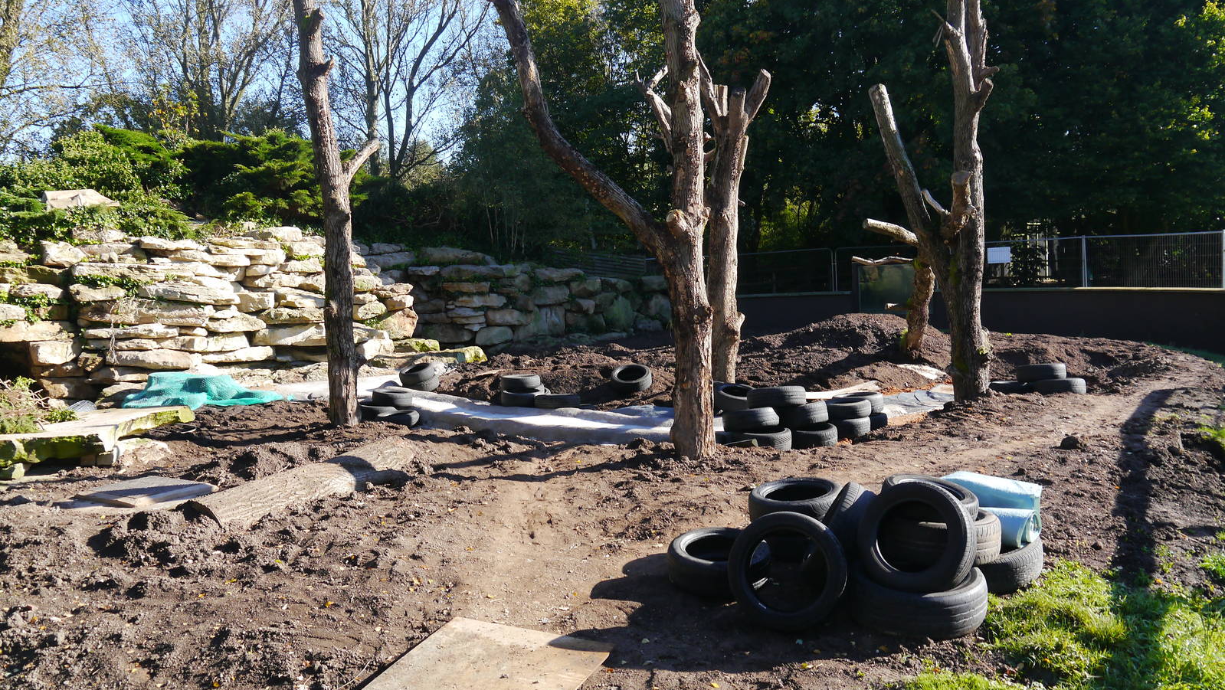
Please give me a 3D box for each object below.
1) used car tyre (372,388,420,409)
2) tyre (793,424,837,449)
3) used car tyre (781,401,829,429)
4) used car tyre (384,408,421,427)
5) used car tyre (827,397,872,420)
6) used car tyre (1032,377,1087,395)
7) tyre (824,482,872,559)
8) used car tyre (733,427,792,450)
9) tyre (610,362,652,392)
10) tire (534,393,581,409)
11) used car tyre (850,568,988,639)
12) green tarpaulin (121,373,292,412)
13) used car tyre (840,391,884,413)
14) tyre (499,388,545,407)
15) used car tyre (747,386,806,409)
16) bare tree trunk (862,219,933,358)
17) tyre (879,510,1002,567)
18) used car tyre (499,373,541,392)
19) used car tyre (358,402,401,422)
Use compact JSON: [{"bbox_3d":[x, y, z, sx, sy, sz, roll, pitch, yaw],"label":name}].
[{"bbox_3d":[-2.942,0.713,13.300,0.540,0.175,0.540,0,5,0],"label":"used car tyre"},{"bbox_3d":[2.193,1.004,11.000,0.630,0.200,0.630,-4,6,0],"label":"tyre"},{"bbox_3d":[2.059,0.767,10.800,0.595,0.200,0.595,-7,0,0],"label":"used car tyre"},{"bbox_3d":[-3.186,1.094,14.800,0.630,0.200,0.630,-10,6,0],"label":"used car tyre"},{"bbox_3d":[2.630,0.715,11.100,0.535,0.160,0.535,-3,6,0],"label":"used car tyre"},{"bbox_3d":[5.263,0.497,11.700,0.645,0.175,0.645,-3,0,0],"label":"used car tyre"},{"bbox_3d":[1.313,1.103,5.750,0.200,0.620,0.620,31,0,12],"label":"tyre"},{"bbox_3d":[1.621,0.992,10.700,0.630,0.200,0.630,0,5,0],"label":"used car tyre"},{"bbox_3d":[0.280,0.483,14.500,0.610,0.190,0.610,-13,31,8],"label":"tyre"},{"bbox_3d":[-0.748,0.768,13.600,0.635,0.185,0.635,-1,5,0],"label":"tire"},{"bbox_3d":[1.523,1.252,4.930,0.655,0.215,0.655,-3,8,0],"label":"used car tyre"},{"bbox_3d":[-6.093,0.701,14.800,2.350,0.400,1.200,-4,6,-6],"label":"green tarpaulin"},{"bbox_3d":[3.057,0.725,12.300,0.630,0.200,0.630,-4,6,0],"label":"used car tyre"},{"bbox_3d":[-1.259,0.729,13.800,0.630,0.190,0.630,-1,5,0],"label":"tyre"},{"bbox_3d":[1.700,0.547,10.300,0.625,0.200,0.625,-4,3,0],"label":"used car tyre"},{"bbox_3d":[4.221,-0.858,14.800,1.120,2.000,0.550,-3,6,0],"label":"bare tree trunk"},{"bbox_3d":[1.767,1.035,5.330,0.625,0.215,0.625,2,5,0],"label":"tyre"},{"bbox_3d":[-1.385,0.564,15.100,0.630,0.200,0.630,-2,6,0],"label":"used car tyre"},{"bbox_3d":[-3.549,1.036,15.100,0.630,0.200,0.630,4,5,0],"label":"used car tyre"}]

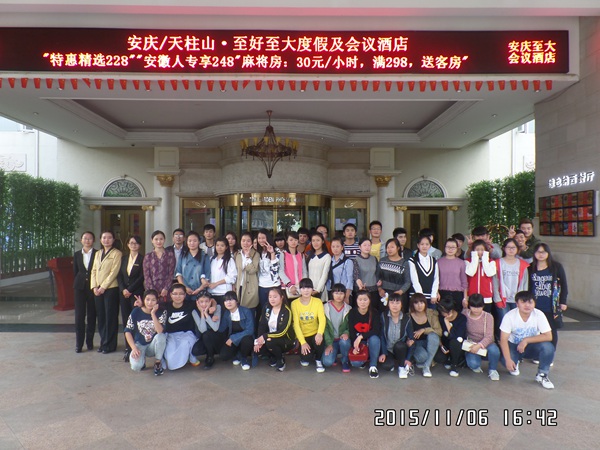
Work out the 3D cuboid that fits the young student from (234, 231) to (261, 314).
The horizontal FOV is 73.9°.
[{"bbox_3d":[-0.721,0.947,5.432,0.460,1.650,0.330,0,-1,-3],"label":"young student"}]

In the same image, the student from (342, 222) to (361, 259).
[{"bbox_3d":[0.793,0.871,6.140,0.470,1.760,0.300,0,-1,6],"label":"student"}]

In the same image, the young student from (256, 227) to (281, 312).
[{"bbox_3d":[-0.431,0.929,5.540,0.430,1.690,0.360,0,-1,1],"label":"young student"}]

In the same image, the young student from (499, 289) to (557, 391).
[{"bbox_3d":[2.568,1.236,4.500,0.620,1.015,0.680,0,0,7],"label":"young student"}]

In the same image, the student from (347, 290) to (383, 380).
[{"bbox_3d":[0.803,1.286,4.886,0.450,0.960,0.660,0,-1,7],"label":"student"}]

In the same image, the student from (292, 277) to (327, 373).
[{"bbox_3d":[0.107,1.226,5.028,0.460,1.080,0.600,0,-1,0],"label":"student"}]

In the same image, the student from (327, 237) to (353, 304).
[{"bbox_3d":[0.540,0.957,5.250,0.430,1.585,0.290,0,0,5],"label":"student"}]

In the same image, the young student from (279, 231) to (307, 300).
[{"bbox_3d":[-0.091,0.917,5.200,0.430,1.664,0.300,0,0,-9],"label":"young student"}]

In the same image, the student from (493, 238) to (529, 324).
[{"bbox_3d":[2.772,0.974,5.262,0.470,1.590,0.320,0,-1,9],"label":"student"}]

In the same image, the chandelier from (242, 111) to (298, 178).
[{"bbox_3d":[-0.889,-2.356,11.700,1.700,2.000,1.700,0,-1,0],"label":"chandelier"}]

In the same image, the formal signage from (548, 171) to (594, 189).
[{"bbox_3d":[5.790,-0.954,8.550,0.070,0.220,1.420,0,-1,0],"label":"formal signage"}]

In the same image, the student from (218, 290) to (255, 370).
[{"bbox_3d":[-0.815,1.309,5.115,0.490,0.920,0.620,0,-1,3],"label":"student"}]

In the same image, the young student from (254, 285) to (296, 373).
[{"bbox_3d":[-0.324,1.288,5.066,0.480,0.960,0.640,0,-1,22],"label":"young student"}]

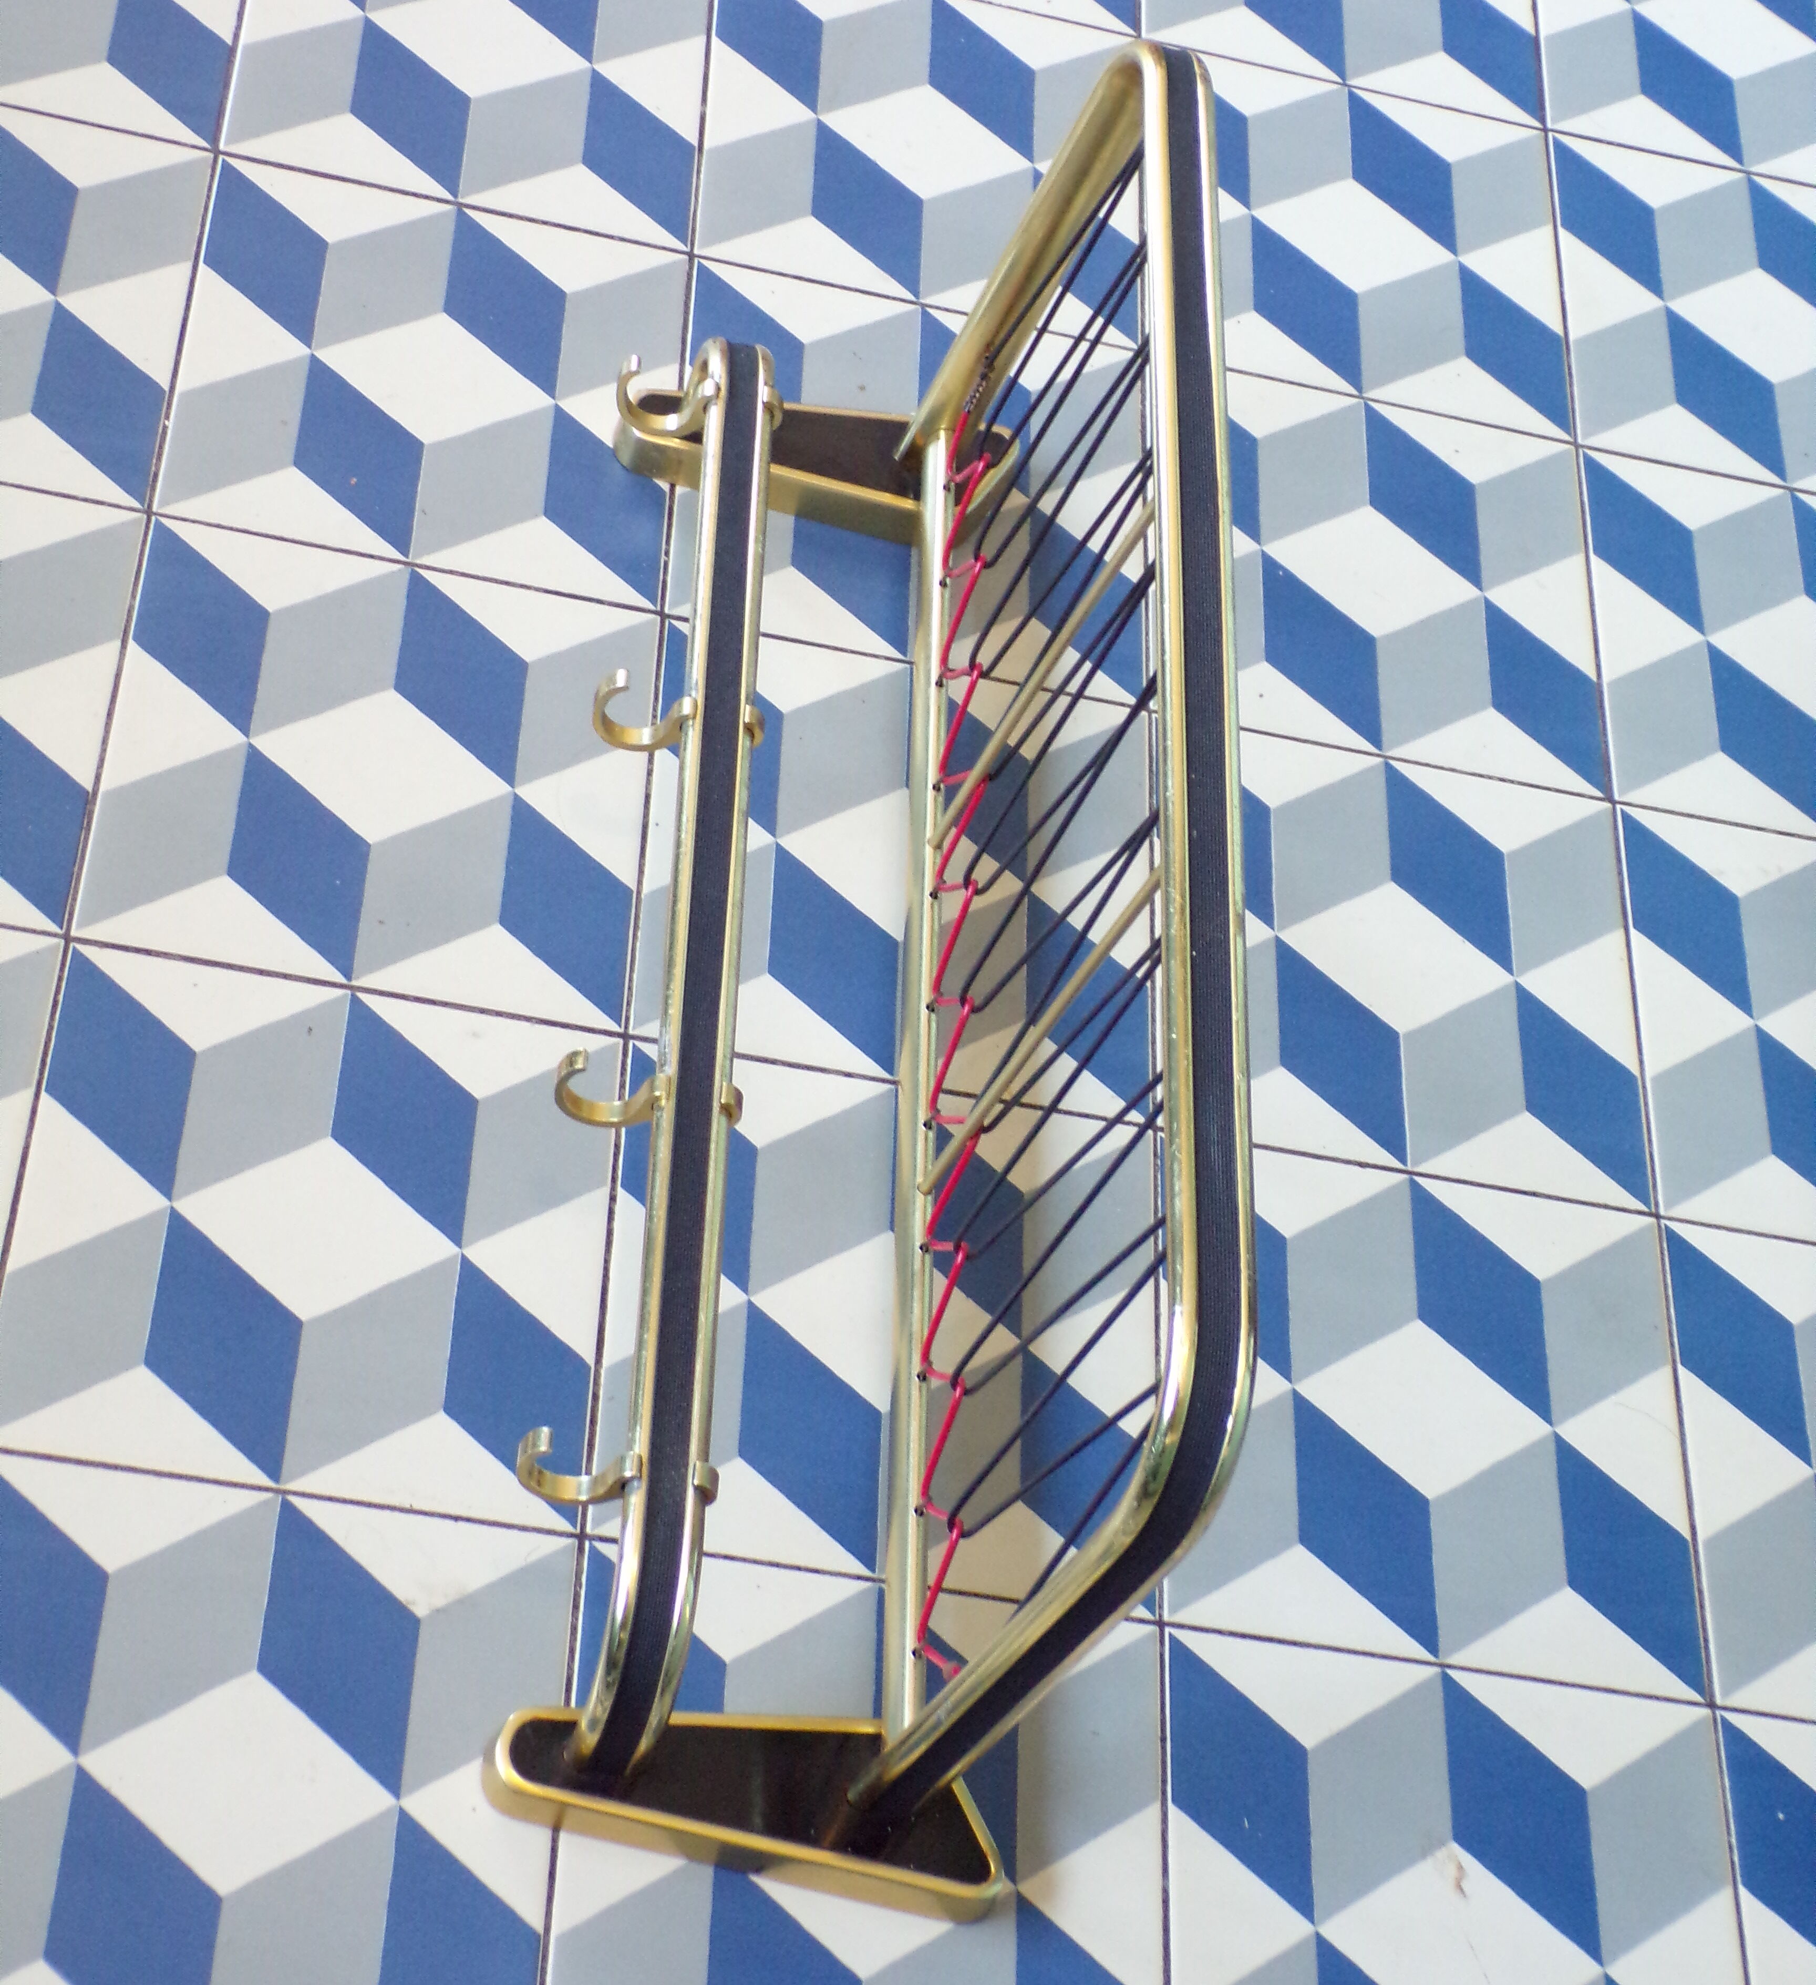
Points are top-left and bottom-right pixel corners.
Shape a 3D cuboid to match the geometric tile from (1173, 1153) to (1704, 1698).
[{"bbox_3d":[0.185,0.151,1.242,0.200,0.010,0.200,10,55,-11],"label":"geometric tile"}]

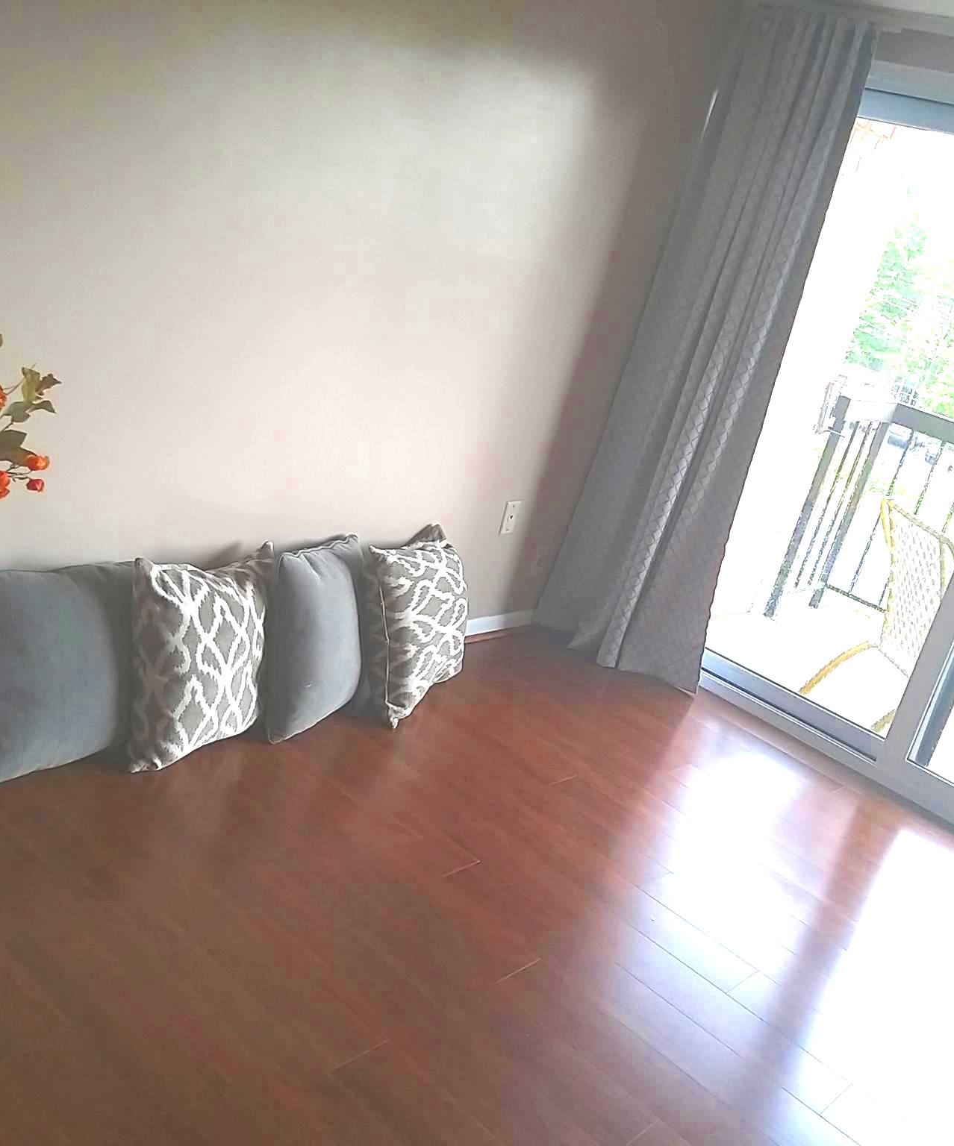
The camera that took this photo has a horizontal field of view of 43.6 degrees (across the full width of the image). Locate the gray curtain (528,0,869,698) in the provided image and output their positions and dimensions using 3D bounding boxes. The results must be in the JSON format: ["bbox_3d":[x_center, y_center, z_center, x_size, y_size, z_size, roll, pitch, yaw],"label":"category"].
[{"bbox_3d":[0.761,-0.689,3.929,0.630,2.160,0.200,29,23,35],"label":"gray curtain"}]

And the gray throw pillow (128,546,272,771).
[{"bbox_3d":[-0.663,0.191,2.937,0.175,0.475,0.465,9,14,27],"label":"gray throw pillow"}]

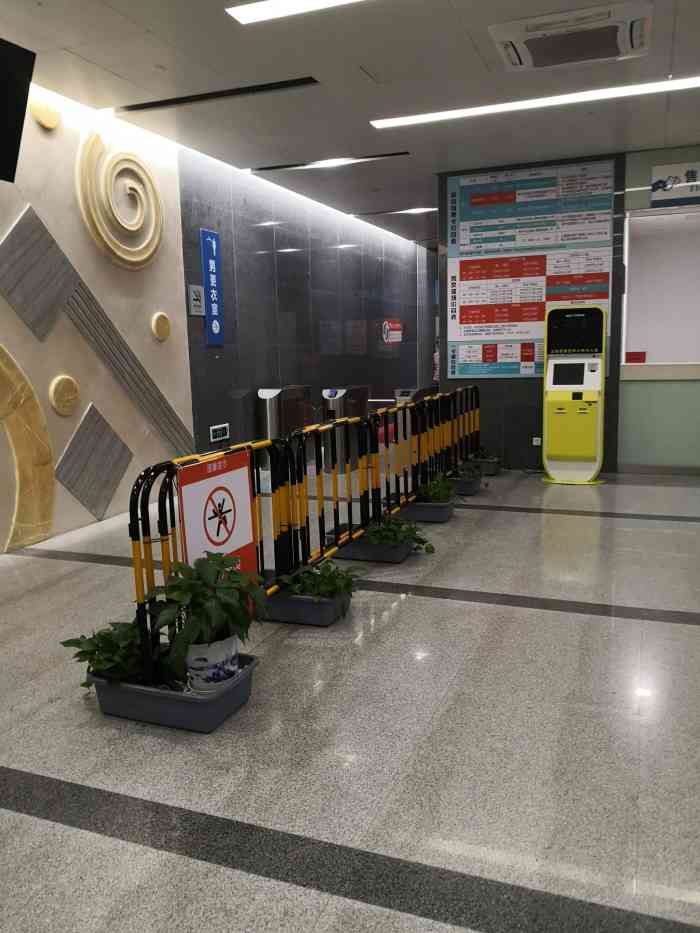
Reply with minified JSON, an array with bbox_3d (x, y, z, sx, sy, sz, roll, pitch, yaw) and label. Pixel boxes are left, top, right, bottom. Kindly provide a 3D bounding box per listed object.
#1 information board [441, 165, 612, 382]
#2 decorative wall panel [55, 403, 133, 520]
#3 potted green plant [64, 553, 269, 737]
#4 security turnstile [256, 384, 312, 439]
[{"bbox_3d":[1.899,-2.067,7.884,1.726,2.196,0.038,2,10,21],"label":"information board"},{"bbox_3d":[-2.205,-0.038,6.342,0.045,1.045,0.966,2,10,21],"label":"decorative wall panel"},{"bbox_3d":[-0.765,0.687,3.051,0.846,0.672,0.498,2,10,21],"label":"potted green plant"},{"bbox_3d":[-0.771,-0.508,8.994,0.332,1.004,1.057,2,10,21],"label":"security turnstile"}]

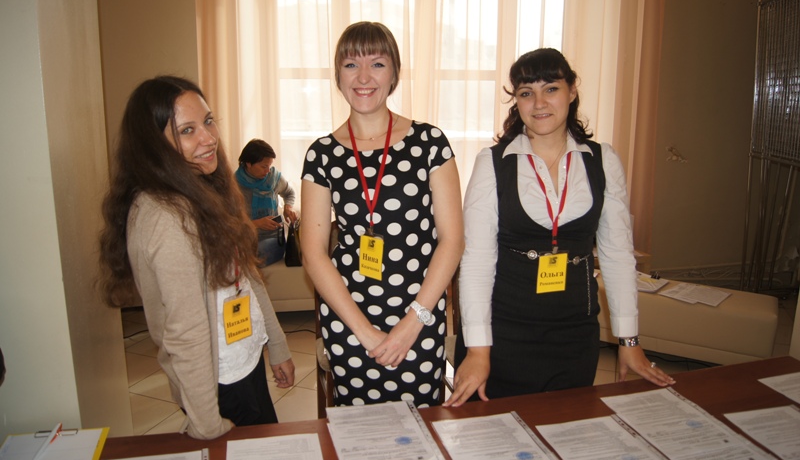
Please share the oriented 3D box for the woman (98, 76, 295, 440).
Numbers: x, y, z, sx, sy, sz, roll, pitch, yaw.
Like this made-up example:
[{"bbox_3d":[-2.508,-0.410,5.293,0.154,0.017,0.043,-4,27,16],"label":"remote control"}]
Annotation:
[{"bbox_3d":[-0.495,0.394,1.560,0.360,1.560,0.430,9,14,34],"label":"woman"}]

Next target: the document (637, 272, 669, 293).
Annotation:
[{"bbox_3d":[1.507,0.332,3.637,0.220,0.022,0.300,10,15,39],"label":"document"}]

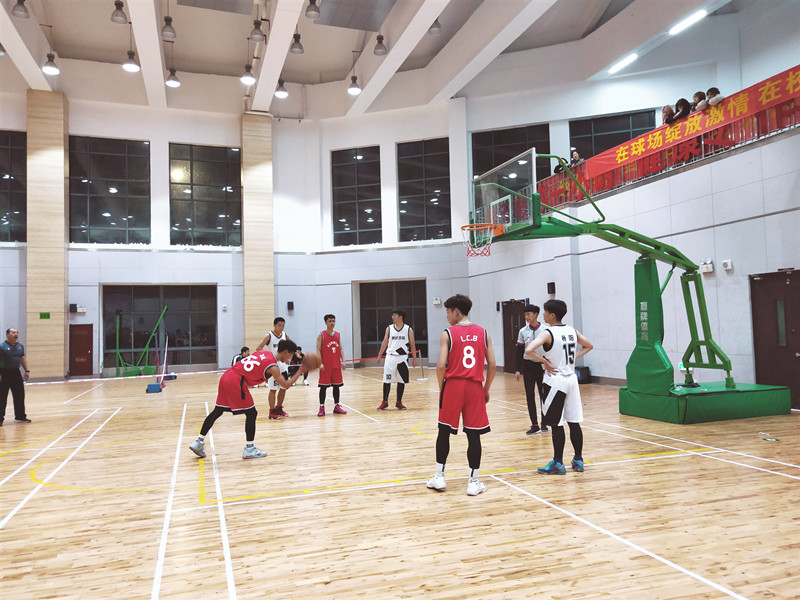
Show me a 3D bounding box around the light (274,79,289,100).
[{"bbox_3d":[-4.368,-7.797,21.300,0.470,0.600,0.470,0,-3,-19],"label":"light"}]

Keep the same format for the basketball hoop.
[{"bbox_3d":[1.218,-0.911,8.850,0.540,0.480,0.460,0,-3,-19],"label":"basketball hoop"}]

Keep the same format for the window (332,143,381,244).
[{"bbox_3d":[-1.828,-4.365,24.337,2.170,4.120,0.150,-2,-3,17],"label":"window"}]

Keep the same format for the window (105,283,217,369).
[{"bbox_3d":[-9.908,1.081,24.016,4.340,3.350,0.150,0,-4,-18],"label":"window"}]

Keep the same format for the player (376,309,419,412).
[{"bbox_3d":[-0.048,1.133,11.000,0.740,1.880,0.360,-2,-3,5],"label":"player"}]

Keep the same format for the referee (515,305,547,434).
[{"bbox_3d":[1.915,0.990,8.350,0.520,1.800,0.360,-3,-4,27],"label":"referee"}]

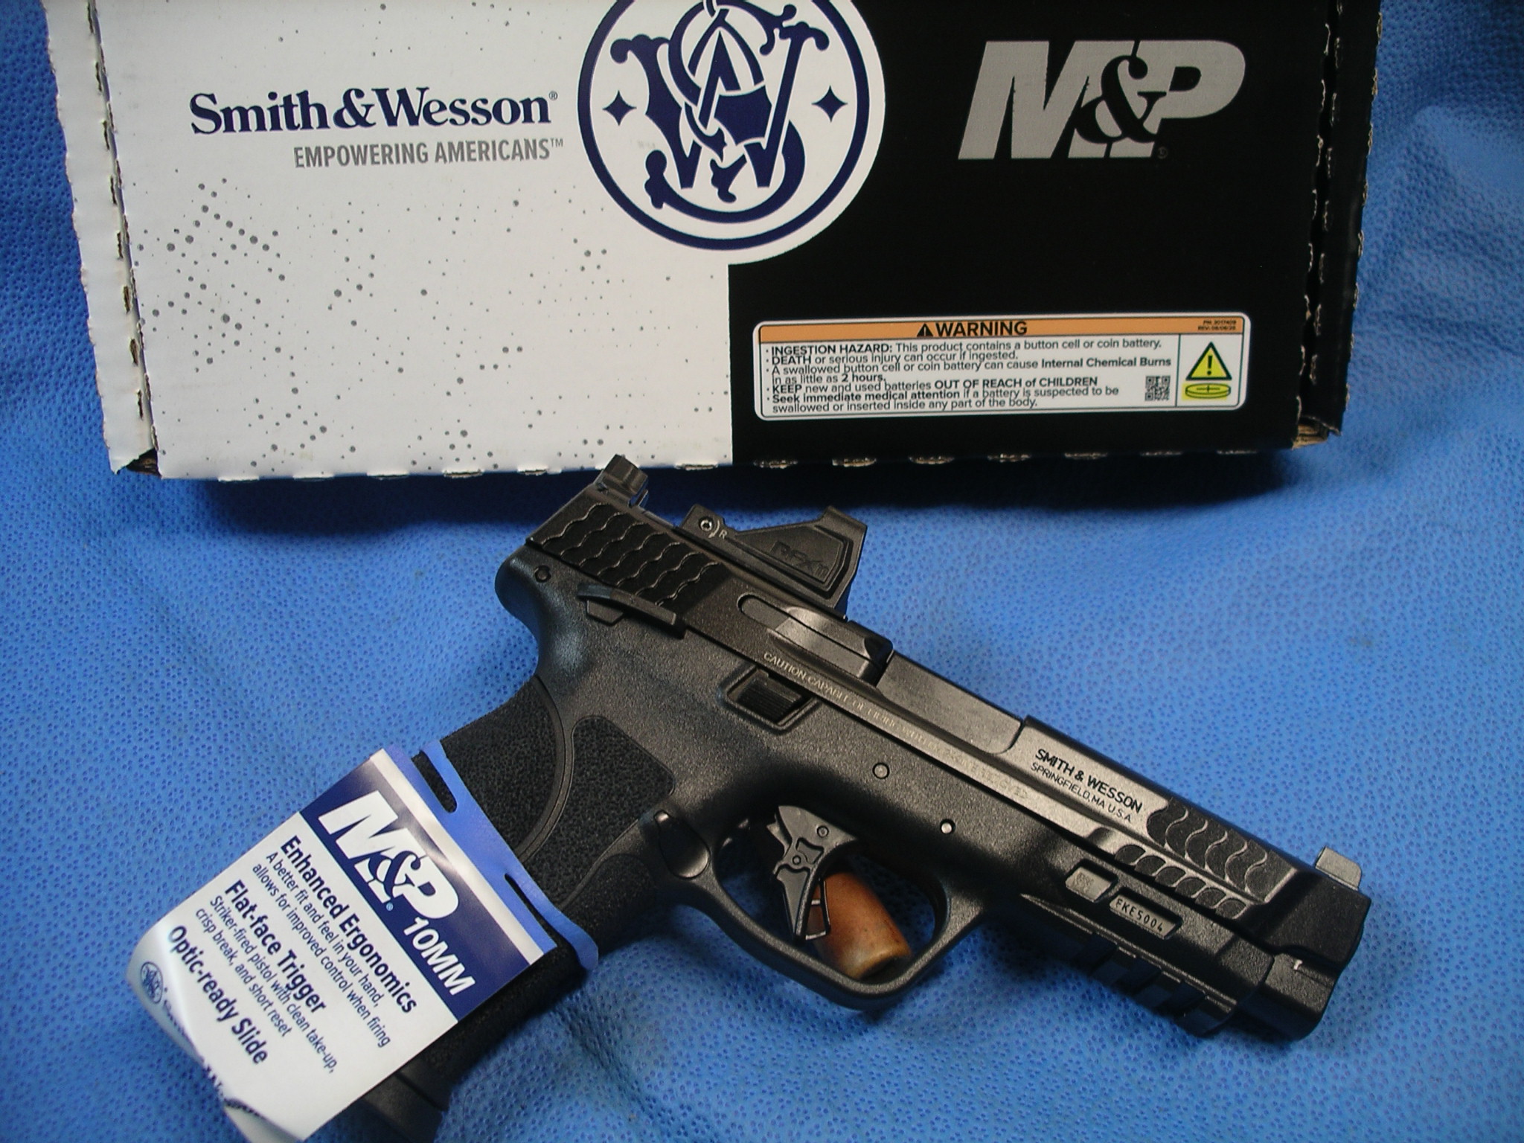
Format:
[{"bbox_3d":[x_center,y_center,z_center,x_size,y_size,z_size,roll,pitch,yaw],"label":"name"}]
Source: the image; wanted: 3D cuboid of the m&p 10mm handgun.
[{"bbox_3d":[0.012,0.072,0.347,0.201,0.034,0.164,28,66,9],"label":"m&p 10mm handgun"}]

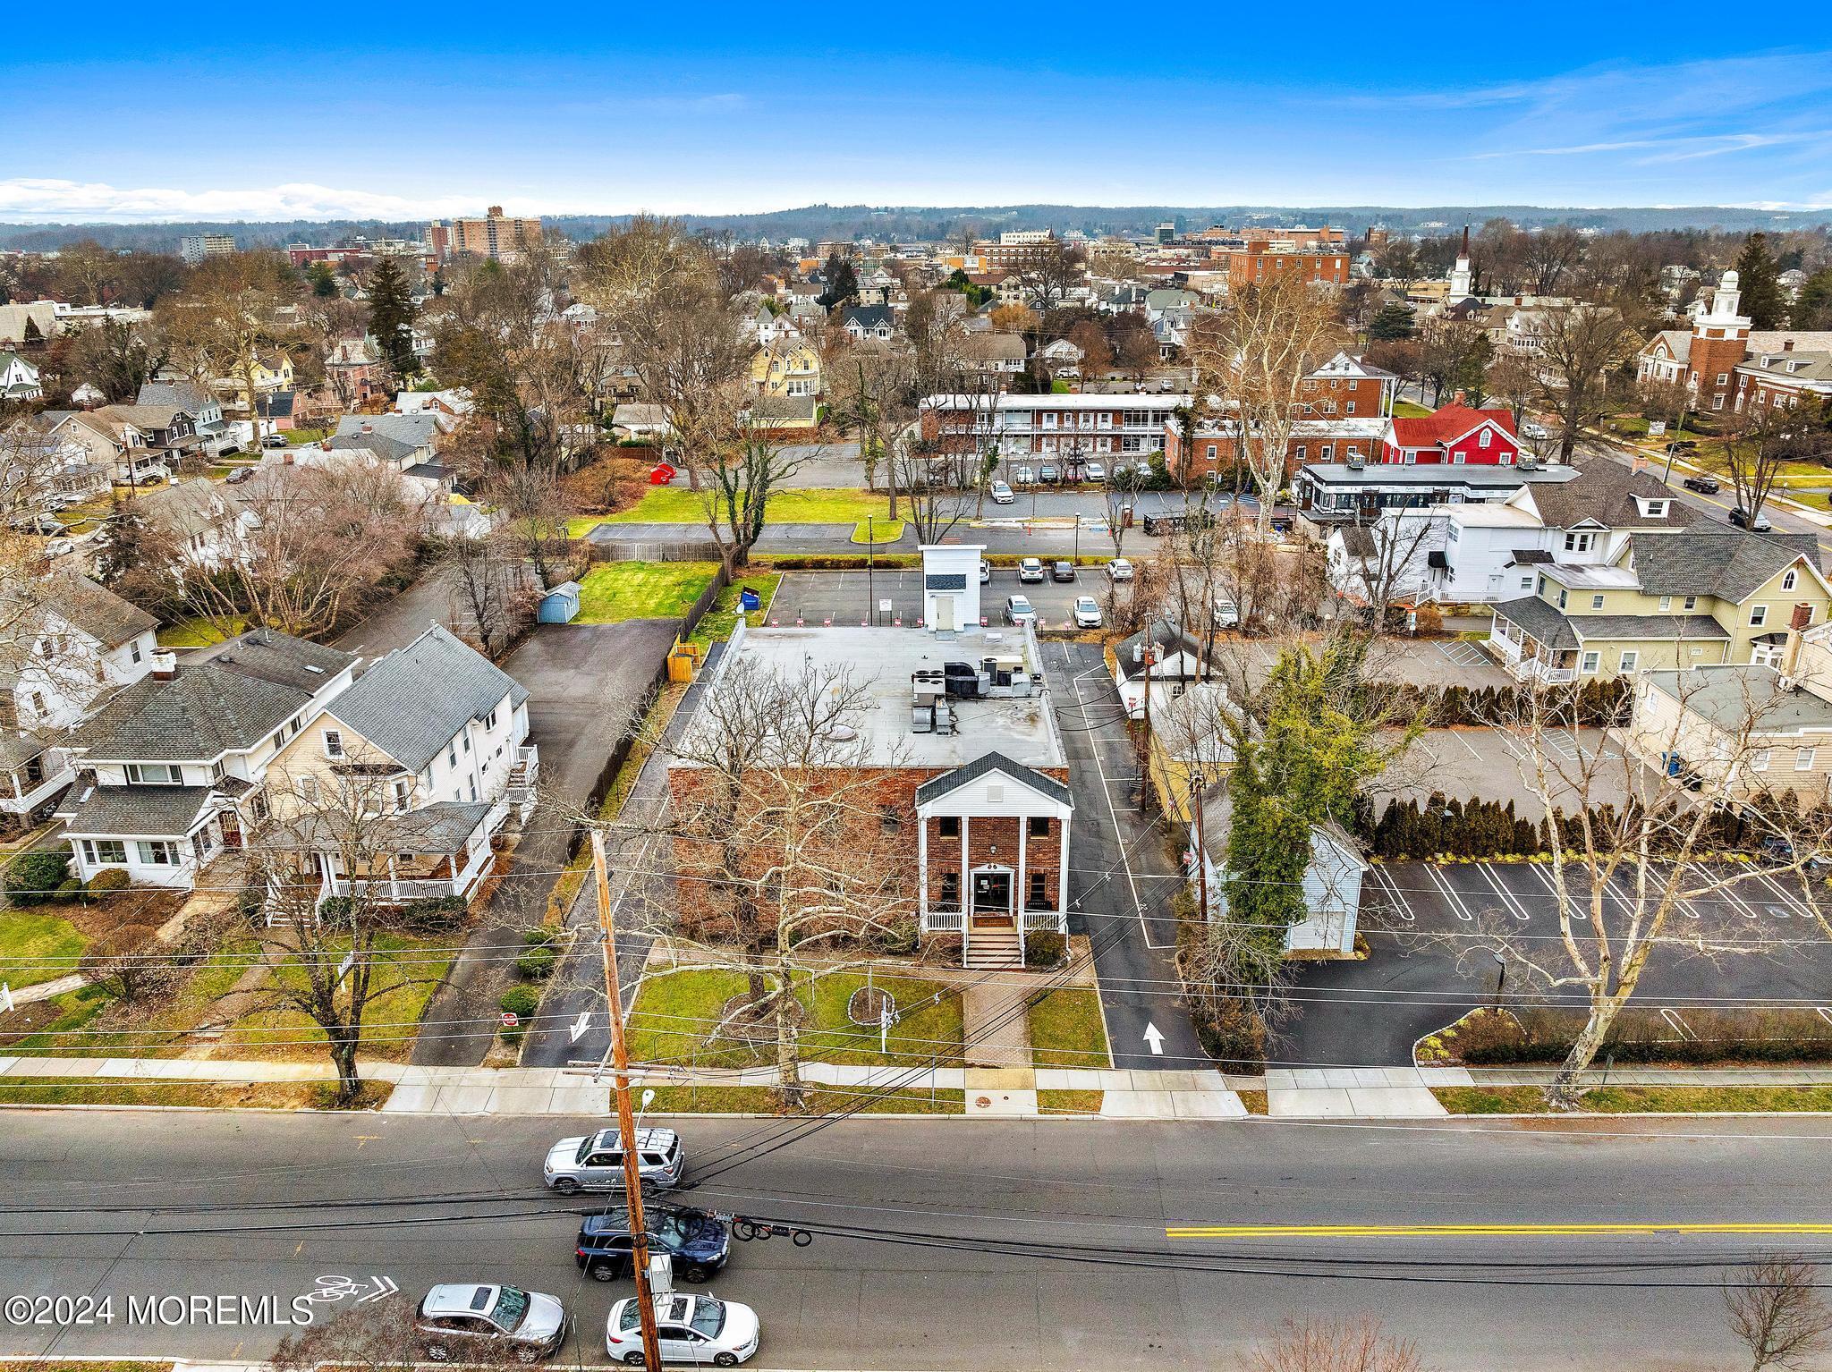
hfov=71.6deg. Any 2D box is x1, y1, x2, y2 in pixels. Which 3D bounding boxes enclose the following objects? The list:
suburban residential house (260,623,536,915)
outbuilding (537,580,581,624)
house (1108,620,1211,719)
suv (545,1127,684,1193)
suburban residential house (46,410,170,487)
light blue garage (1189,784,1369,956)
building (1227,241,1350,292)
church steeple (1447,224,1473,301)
[{"bbox_3d":[-27.216,3.418,68.774,10.700,9.600,18.200,0,20,1],"label":"suburban residential house"},{"bbox_3d":[-30.496,-7.178,108.332,2.700,2.650,3.900,0,20,1],"label":"outbuilding"},{"bbox_3d":[17.027,-1.326,87.069,6.300,5.300,7.300,0,20,1],"label":"house"},{"bbox_3d":[-10.370,16.290,43.920,4.830,1.790,1.920,0,20,1],"label":"suv"},{"bbox_3d":[-107.505,-32.545,170.640,10.400,9.200,12.100,0,20,1],"label":"suburban residential house"},{"bbox_3d":[16.654,7.684,59.751,6.700,7.000,7.400,0,20,1],"label":"light blue garage"},{"bbox_3d":[103.925,-110.134,354.197,27.500,26.000,22.000,0,20,1],"label":"building"},{"bbox_3d":[145.064,-112.649,338.533,4.800,20.000,4.800,0,20,1],"label":"church steeple"}]

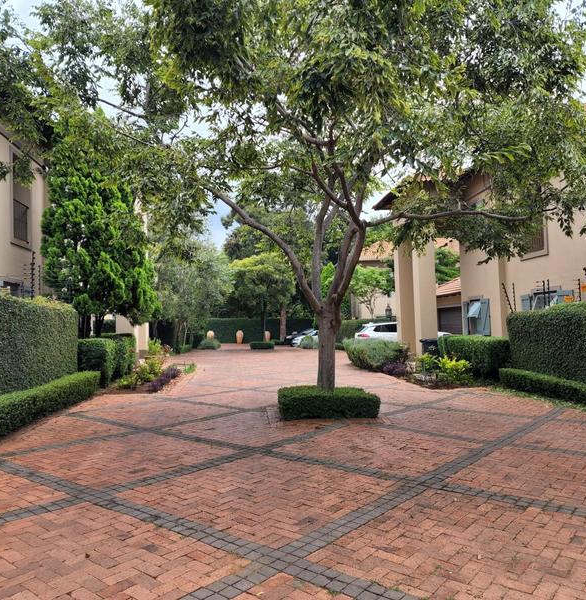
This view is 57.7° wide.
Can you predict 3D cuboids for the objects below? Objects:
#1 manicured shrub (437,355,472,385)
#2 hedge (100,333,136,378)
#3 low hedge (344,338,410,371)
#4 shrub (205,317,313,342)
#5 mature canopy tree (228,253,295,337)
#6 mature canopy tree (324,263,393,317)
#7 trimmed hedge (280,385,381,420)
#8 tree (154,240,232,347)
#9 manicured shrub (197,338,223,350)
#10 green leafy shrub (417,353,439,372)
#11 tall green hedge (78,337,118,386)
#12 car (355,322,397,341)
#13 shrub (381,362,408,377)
[{"bbox_3d":[4.174,1.801,13.767,0.820,0.720,0.750,0,-3,-6],"label":"manicured shrub"},{"bbox_3d":[-5.925,1.833,17.400,1.400,1.350,1.400,-2,-3,-5],"label":"hedge"},{"bbox_3d":[3.092,2.023,19.800,2.200,1.100,2.900,-2,-3,-5],"label":"low hedge"},{"bbox_3d":[-3.473,3.013,52.000,10.800,2.450,1.100,-2,-3,-5],"label":"shrub"},{"bbox_3d":[-2.324,-0.038,40.500,5.000,7.000,4.900,-2,-3,-5],"label":"mature canopy tree"},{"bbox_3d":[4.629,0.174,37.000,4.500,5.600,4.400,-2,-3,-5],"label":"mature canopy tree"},{"bbox_3d":[0.604,1.803,9.488,1.600,0.350,1.550,0,-3,-6],"label":"trimmed hedge"},{"bbox_3d":[-6.187,-0.303,32.664,4.700,6.900,4.500,0,-3,-6],"label":"tree"},{"bbox_3d":[-5.487,2.895,34.917,1.550,0.720,1.400,0,-3,-6],"label":"manicured shrub"},{"bbox_3d":[4.257,1.995,16.700,0.720,0.680,0.700,-2,-3,-5],"label":"green leafy shrub"},{"bbox_3d":[-5.513,1.748,14.400,1.350,1.250,1.150,-2,-3,-5],"label":"tall green hedge"},{"bbox_3d":[5.622,1.967,26.800,4.550,1.660,1.850,-1,-3,-7],"label":"car"},{"bbox_3d":[3.068,2.072,16.010,0.730,0.410,0.680,0,-3,-6],"label":"shrub"}]

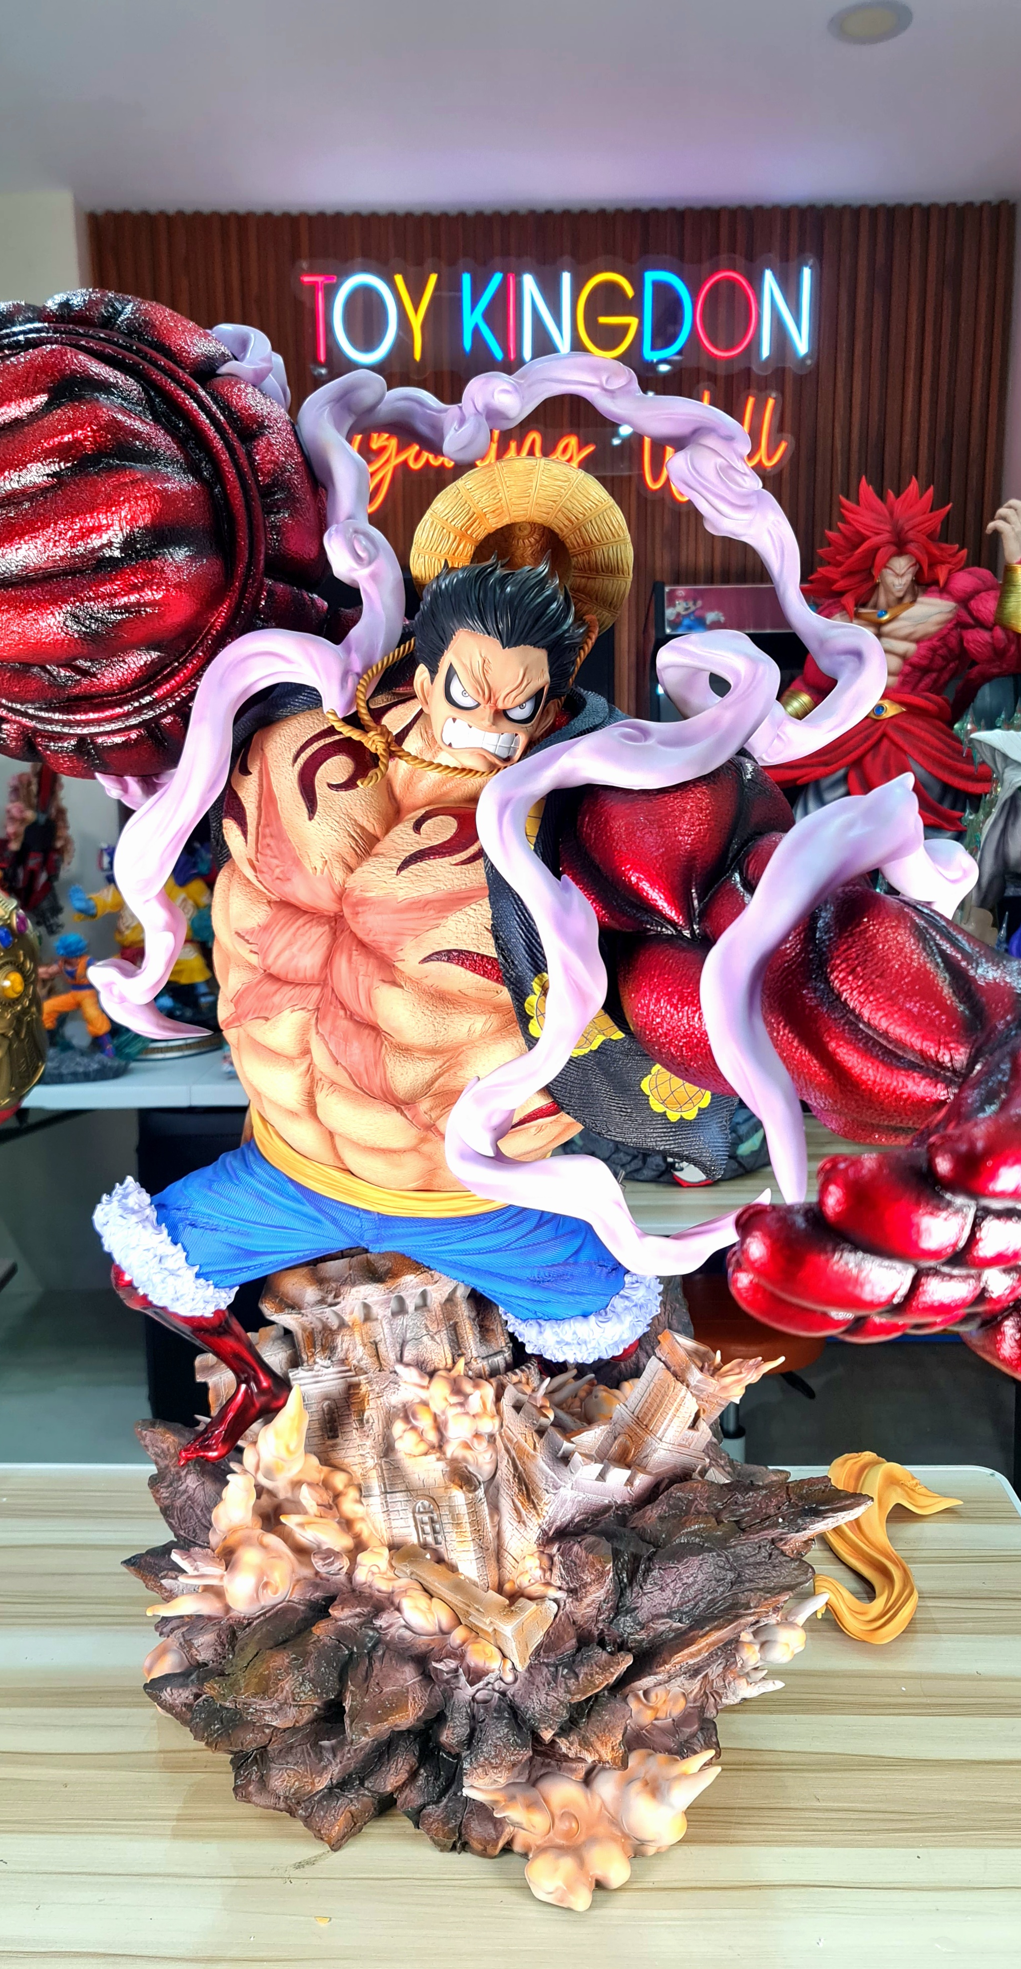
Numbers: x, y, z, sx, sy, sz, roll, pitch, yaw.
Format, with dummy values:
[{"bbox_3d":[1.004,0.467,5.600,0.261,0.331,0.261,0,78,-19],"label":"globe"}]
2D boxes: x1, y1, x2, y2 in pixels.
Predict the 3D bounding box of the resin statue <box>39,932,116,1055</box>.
[{"bbox_3d":[-0.891,0.021,2.916,0.165,0.235,0.135,4,12,24],"label":"resin statue"}]

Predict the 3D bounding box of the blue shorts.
[{"bbox_3d":[-0.084,0.182,1.051,0.320,0.140,0.190,2,11,14],"label":"blue shorts"}]

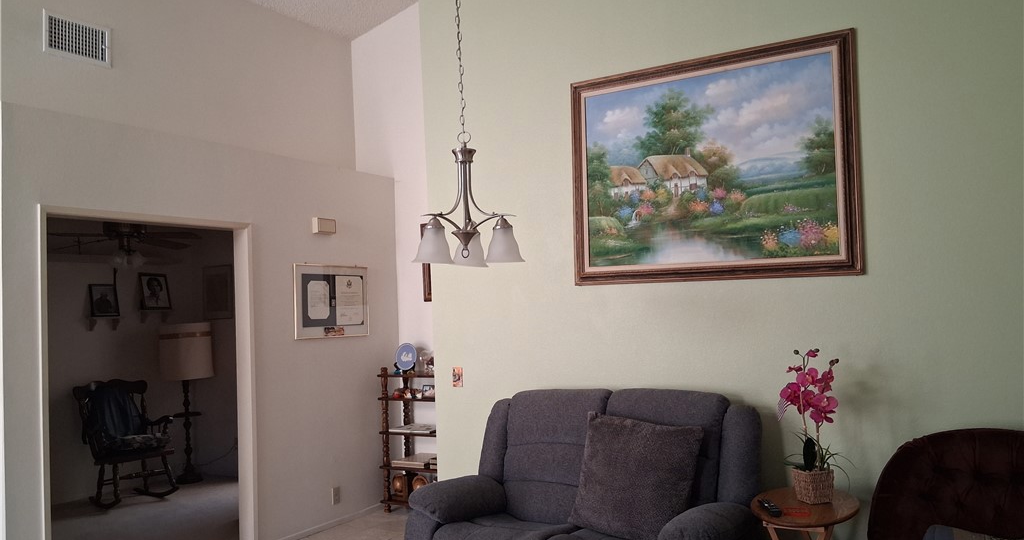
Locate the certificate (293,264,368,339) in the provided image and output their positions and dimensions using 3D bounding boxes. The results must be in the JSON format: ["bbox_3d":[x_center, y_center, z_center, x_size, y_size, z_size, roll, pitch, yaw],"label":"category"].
[{"bbox_3d":[-1.281,0.226,5.536,0.030,0.508,0.715,-5,-4,32],"label":"certificate"}]

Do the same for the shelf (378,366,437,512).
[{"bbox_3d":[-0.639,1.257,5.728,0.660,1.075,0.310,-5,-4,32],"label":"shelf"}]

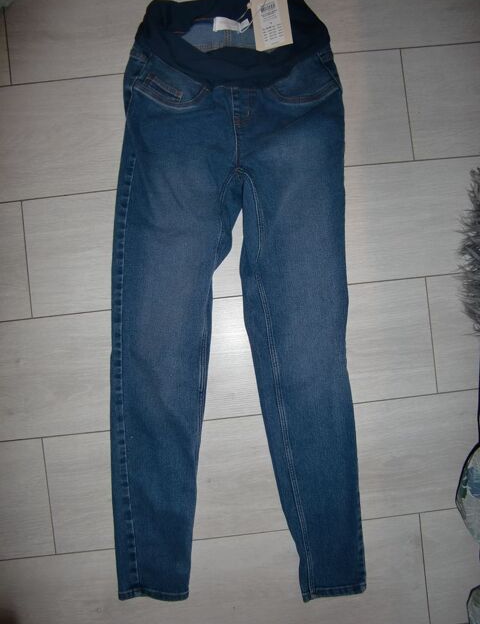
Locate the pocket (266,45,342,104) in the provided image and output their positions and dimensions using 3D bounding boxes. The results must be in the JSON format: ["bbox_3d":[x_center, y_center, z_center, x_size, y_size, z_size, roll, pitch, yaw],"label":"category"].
[{"bbox_3d":[0.104,-0.383,0.838,0.117,0.025,0.086,-3,89,-7],"label":"pocket"}]

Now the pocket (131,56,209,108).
[{"bbox_3d":[-0.111,-0.368,0.835,0.120,0.025,0.080,-3,89,5],"label":"pocket"}]

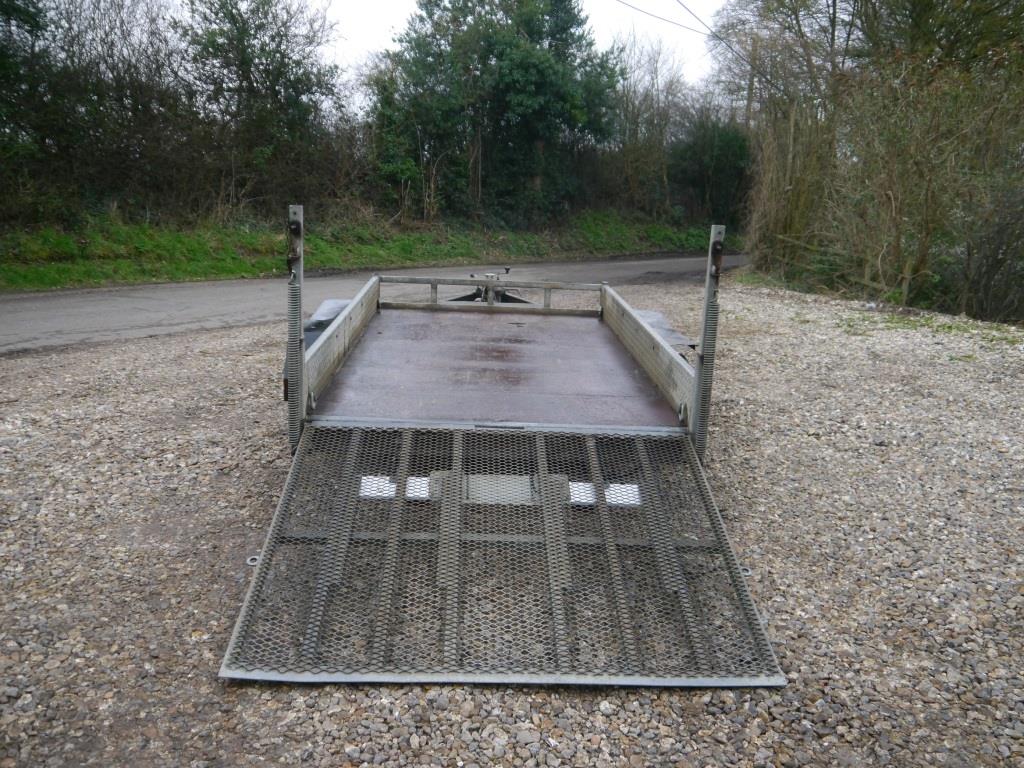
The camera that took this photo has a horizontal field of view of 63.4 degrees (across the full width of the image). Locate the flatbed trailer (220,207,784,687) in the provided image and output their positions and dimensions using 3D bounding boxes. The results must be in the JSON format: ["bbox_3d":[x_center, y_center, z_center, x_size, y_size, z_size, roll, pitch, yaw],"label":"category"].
[{"bbox_3d":[-0.099,-0.405,5.245,2.200,1.420,5.690,2,14,-3],"label":"flatbed trailer"}]

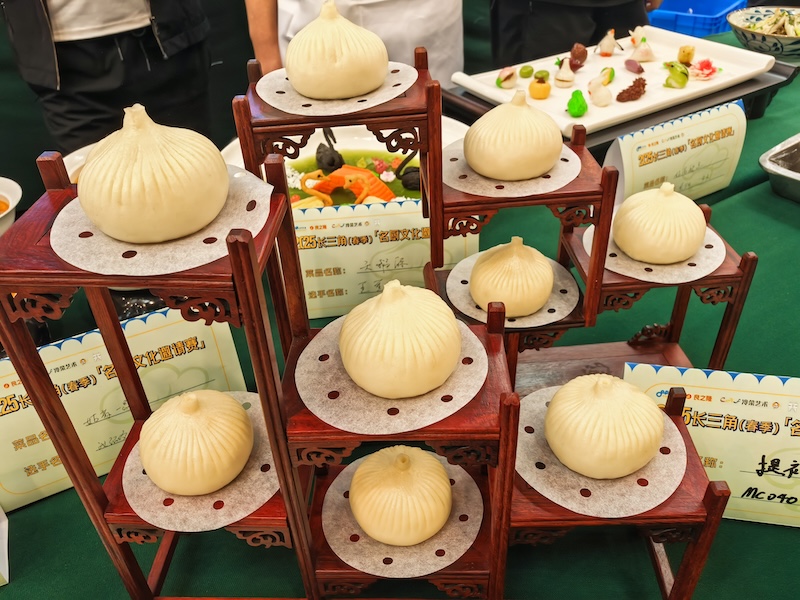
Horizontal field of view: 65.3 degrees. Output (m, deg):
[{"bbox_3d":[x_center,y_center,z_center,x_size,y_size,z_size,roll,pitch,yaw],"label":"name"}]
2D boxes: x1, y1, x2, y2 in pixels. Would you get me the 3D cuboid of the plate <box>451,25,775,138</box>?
[{"bbox_3d":[0.387,-0.394,1.119,0.526,0.035,0.280,-24,40,-26],"label":"plate"}]

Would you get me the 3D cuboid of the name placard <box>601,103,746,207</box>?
[{"bbox_3d":[0.385,-0.195,0.882,0.242,0.128,0.058,-20,39,-23],"label":"name placard"}]

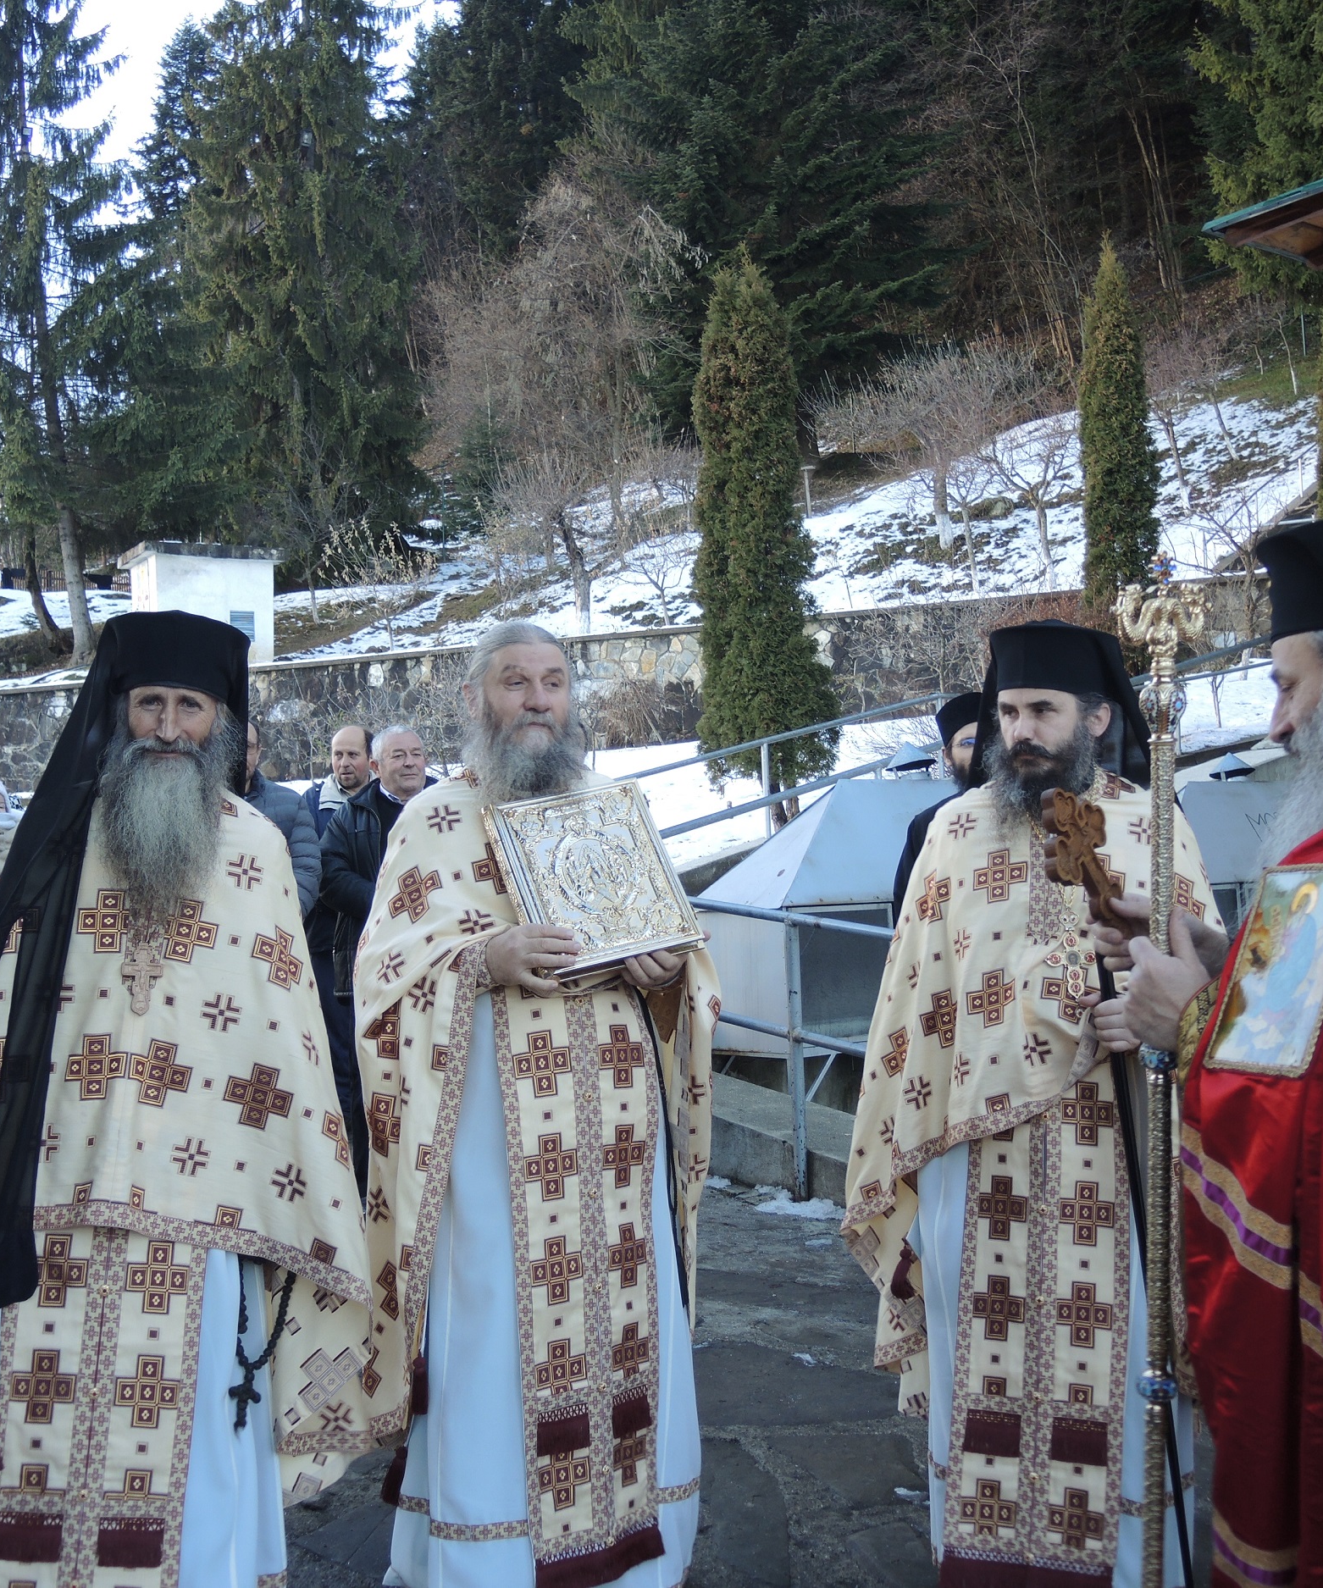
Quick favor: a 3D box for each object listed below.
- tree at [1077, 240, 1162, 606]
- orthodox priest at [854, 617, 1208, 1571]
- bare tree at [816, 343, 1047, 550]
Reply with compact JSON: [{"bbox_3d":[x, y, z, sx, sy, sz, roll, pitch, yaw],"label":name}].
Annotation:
[{"bbox_3d":[5.341,-3.969,20.000,1.000,5.000,1.000,-2,-4,0],"label":"tree"},{"bbox_3d":[0.670,0.570,3.080,0.680,1.800,0.520,-4,-4,22],"label":"orthodox priest"},{"bbox_3d":[4.421,-5.665,28.000,3.800,3.400,3.700,-2,-4,0],"label":"bare tree"}]

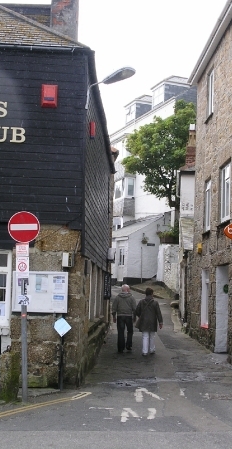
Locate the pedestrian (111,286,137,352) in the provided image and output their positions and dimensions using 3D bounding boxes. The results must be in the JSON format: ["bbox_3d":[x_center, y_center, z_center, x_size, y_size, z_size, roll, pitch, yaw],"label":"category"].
[{"bbox_3d":[0.222,2.371,16.600,0.600,1.730,0.400,1,-6,1],"label":"pedestrian"}]

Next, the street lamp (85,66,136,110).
[{"bbox_3d":[-0.074,-2.248,10.880,0.880,0.620,0.280,-2,-7,25],"label":"street lamp"}]

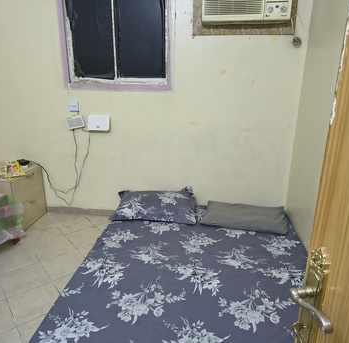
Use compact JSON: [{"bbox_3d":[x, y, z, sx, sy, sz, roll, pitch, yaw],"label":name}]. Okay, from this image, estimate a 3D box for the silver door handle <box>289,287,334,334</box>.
[{"bbox_3d":[0.322,0.312,0.720,0.062,0.036,0.125,-4,19,-15],"label":"silver door handle"}]

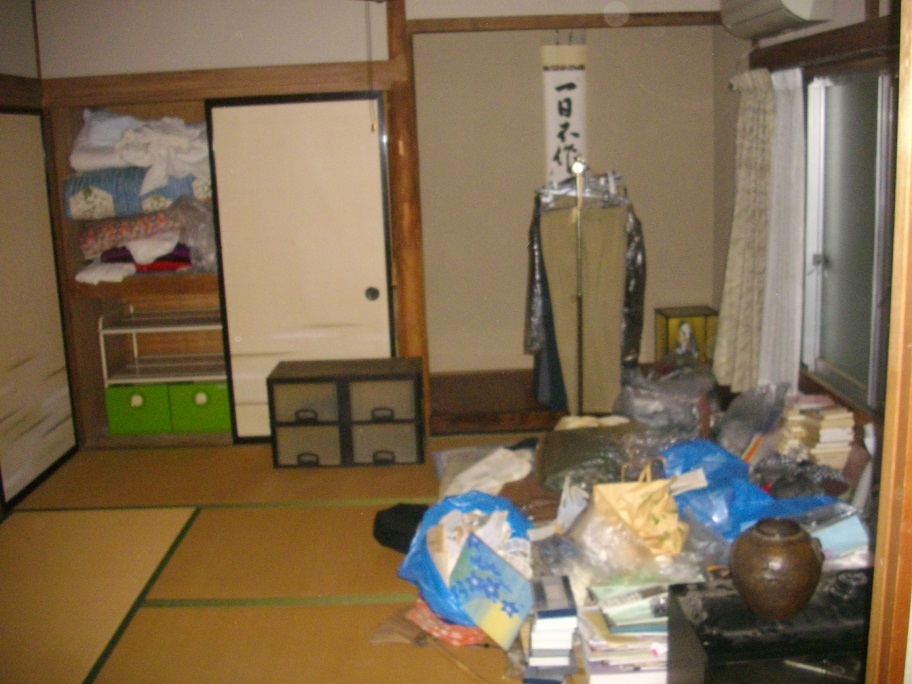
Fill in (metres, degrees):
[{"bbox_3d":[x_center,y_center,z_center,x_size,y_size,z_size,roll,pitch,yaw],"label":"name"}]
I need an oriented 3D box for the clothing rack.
[{"bbox_3d":[0.654,-0.248,4.896,0.440,1.290,0.460,-2,12,1],"label":"clothing rack"}]

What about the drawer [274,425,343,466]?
[{"bbox_3d":[-0.694,0.456,4.813,0.317,0.210,0.330,-2,12,1],"label":"drawer"}]

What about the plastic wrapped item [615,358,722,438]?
[{"bbox_3d":[1.050,0.245,4.841,0.460,0.360,0.400,-2,12,1],"label":"plastic wrapped item"}]

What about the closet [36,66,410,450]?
[{"bbox_3d":[-1.114,-0.448,5.178,1.750,1.870,0.700,-2,12,1],"label":"closet"}]

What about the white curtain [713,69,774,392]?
[{"bbox_3d":[1.289,-0.506,4.453,0.180,1.350,0.450,-2,12,1],"label":"white curtain"}]

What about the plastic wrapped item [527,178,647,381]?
[{"bbox_3d":[0.657,-0.328,4.936,0.590,0.990,0.350,-2,12,1],"label":"plastic wrapped item"}]

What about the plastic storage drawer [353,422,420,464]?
[{"bbox_3d":[-0.331,0.442,4.806,0.320,0.215,0.330,-2,12,1],"label":"plastic storage drawer"}]

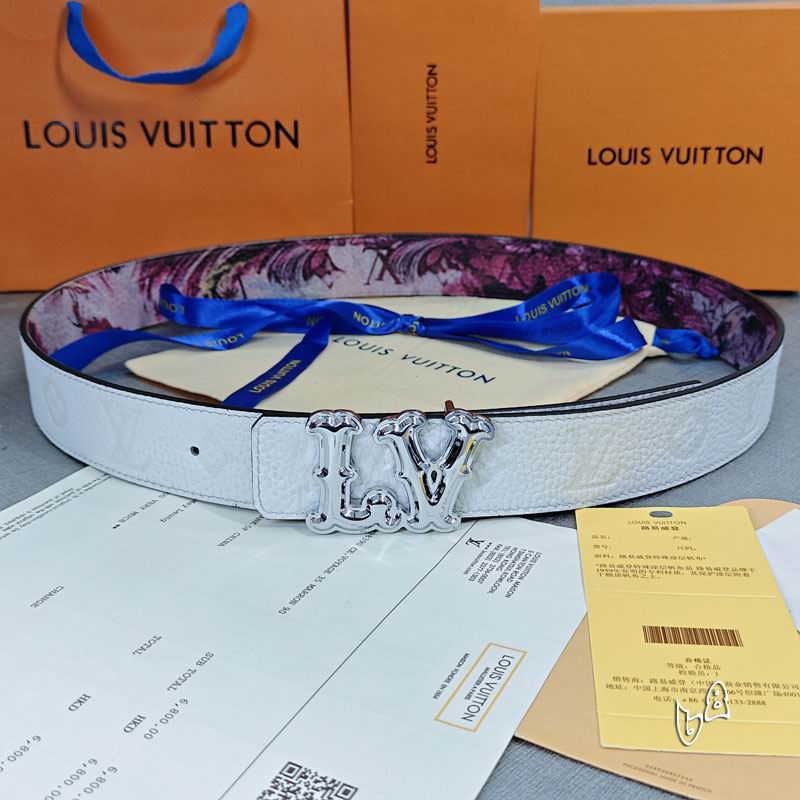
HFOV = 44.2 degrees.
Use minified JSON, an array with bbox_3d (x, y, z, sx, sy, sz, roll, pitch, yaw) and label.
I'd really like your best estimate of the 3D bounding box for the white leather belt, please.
[{"bbox_3d":[-0.001,-0.030,0.505,0.372,0.043,0.321,0,22,0],"label":"white leather belt"}]

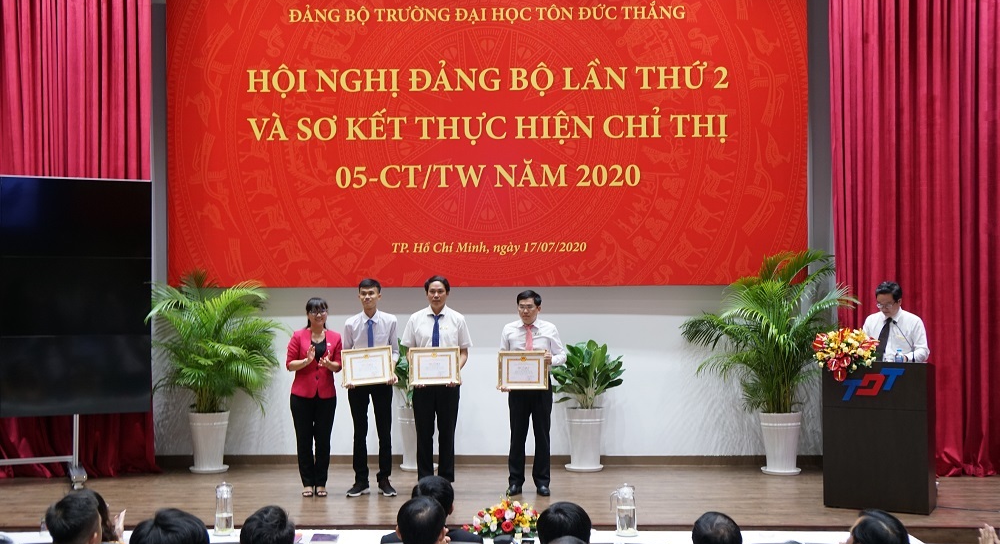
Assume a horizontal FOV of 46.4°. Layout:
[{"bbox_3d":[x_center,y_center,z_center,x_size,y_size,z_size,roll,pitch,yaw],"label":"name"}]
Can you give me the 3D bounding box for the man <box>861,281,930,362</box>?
[{"bbox_3d":[3.135,0.929,9.220,0.510,1.710,0.400,-1,-1,27],"label":"man"}]

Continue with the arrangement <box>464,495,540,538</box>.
[{"bbox_3d":[0.028,1.238,5.980,0.430,0.235,0.300,0,-1,0],"label":"arrangement"}]

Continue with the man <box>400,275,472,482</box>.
[{"bbox_3d":[-0.516,0.905,9.351,0.560,1.750,0.420,0,-1,-1],"label":"man"}]

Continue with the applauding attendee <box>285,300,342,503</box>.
[{"bbox_3d":[-1.494,0.992,9.371,0.450,1.580,0.380,0,-1,-10],"label":"applauding attendee"}]

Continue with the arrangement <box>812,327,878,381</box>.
[{"bbox_3d":[2.619,0.625,8.840,0.460,0.410,0.340,-1,-1,27],"label":"arrangement"}]

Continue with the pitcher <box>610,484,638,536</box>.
[{"bbox_3d":[0.636,1.214,5.960,0.143,0.265,0.108,0,-1,0],"label":"pitcher"}]

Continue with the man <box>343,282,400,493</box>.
[{"bbox_3d":[-1.046,0.917,9.372,0.460,1.730,0.420,0,-1,-2],"label":"man"}]

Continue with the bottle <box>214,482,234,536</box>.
[{"bbox_3d":[-1.498,1.283,6.342,0.105,0.285,0.140,0,-2,-16],"label":"bottle"}]

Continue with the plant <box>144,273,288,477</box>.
[{"bbox_3d":[-2.618,0.908,10.528,1.250,1.820,1.150,0,-1,1],"label":"plant"}]

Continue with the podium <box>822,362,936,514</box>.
[{"bbox_3d":[2.845,1.212,8.741,0.740,1.090,0.400,-1,-2,27],"label":"podium"}]

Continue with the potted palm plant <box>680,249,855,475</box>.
[{"bbox_3d":[2.425,0.804,10.417,1.530,2.000,1.250,0,-1,1],"label":"potted palm plant"}]

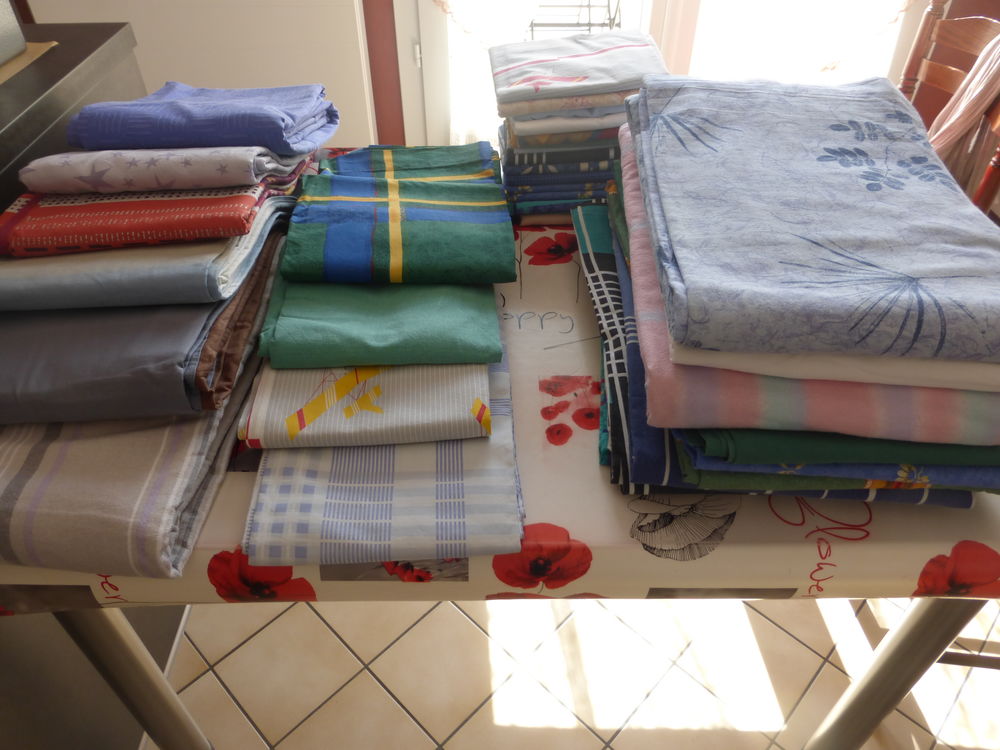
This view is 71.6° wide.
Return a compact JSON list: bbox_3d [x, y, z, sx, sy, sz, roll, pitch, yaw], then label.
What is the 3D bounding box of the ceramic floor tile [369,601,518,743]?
[{"bbox_3d":[-0.108,0.564,1.339,0.203,0.009,0.203,32,50,32],"label":"ceramic floor tile"}]

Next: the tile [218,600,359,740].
[{"bbox_3d":[-0.405,0.566,1.335,0.203,0.009,0.203,32,50,32],"label":"tile"}]

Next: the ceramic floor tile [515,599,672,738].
[{"bbox_3d":[0.189,0.561,1.343,0.203,0.009,0.203,32,50,32],"label":"ceramic floor tile"}]

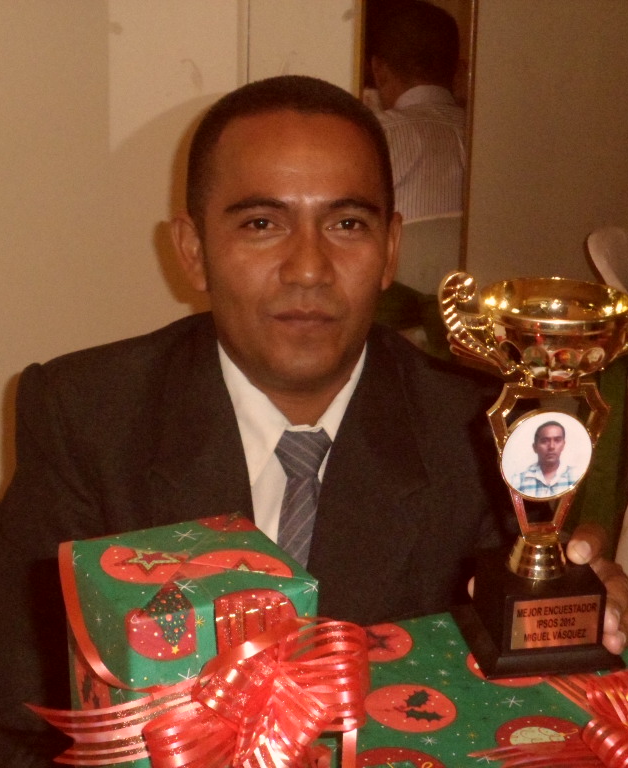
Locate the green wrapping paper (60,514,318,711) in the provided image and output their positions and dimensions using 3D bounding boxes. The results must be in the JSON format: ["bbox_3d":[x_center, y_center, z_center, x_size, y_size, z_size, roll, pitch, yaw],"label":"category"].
[{"bbox_3d":[-0.063,0.168,0.758,0.101,0.170,0.089,-8,22,-23],"label":"green wrapping paper"}]

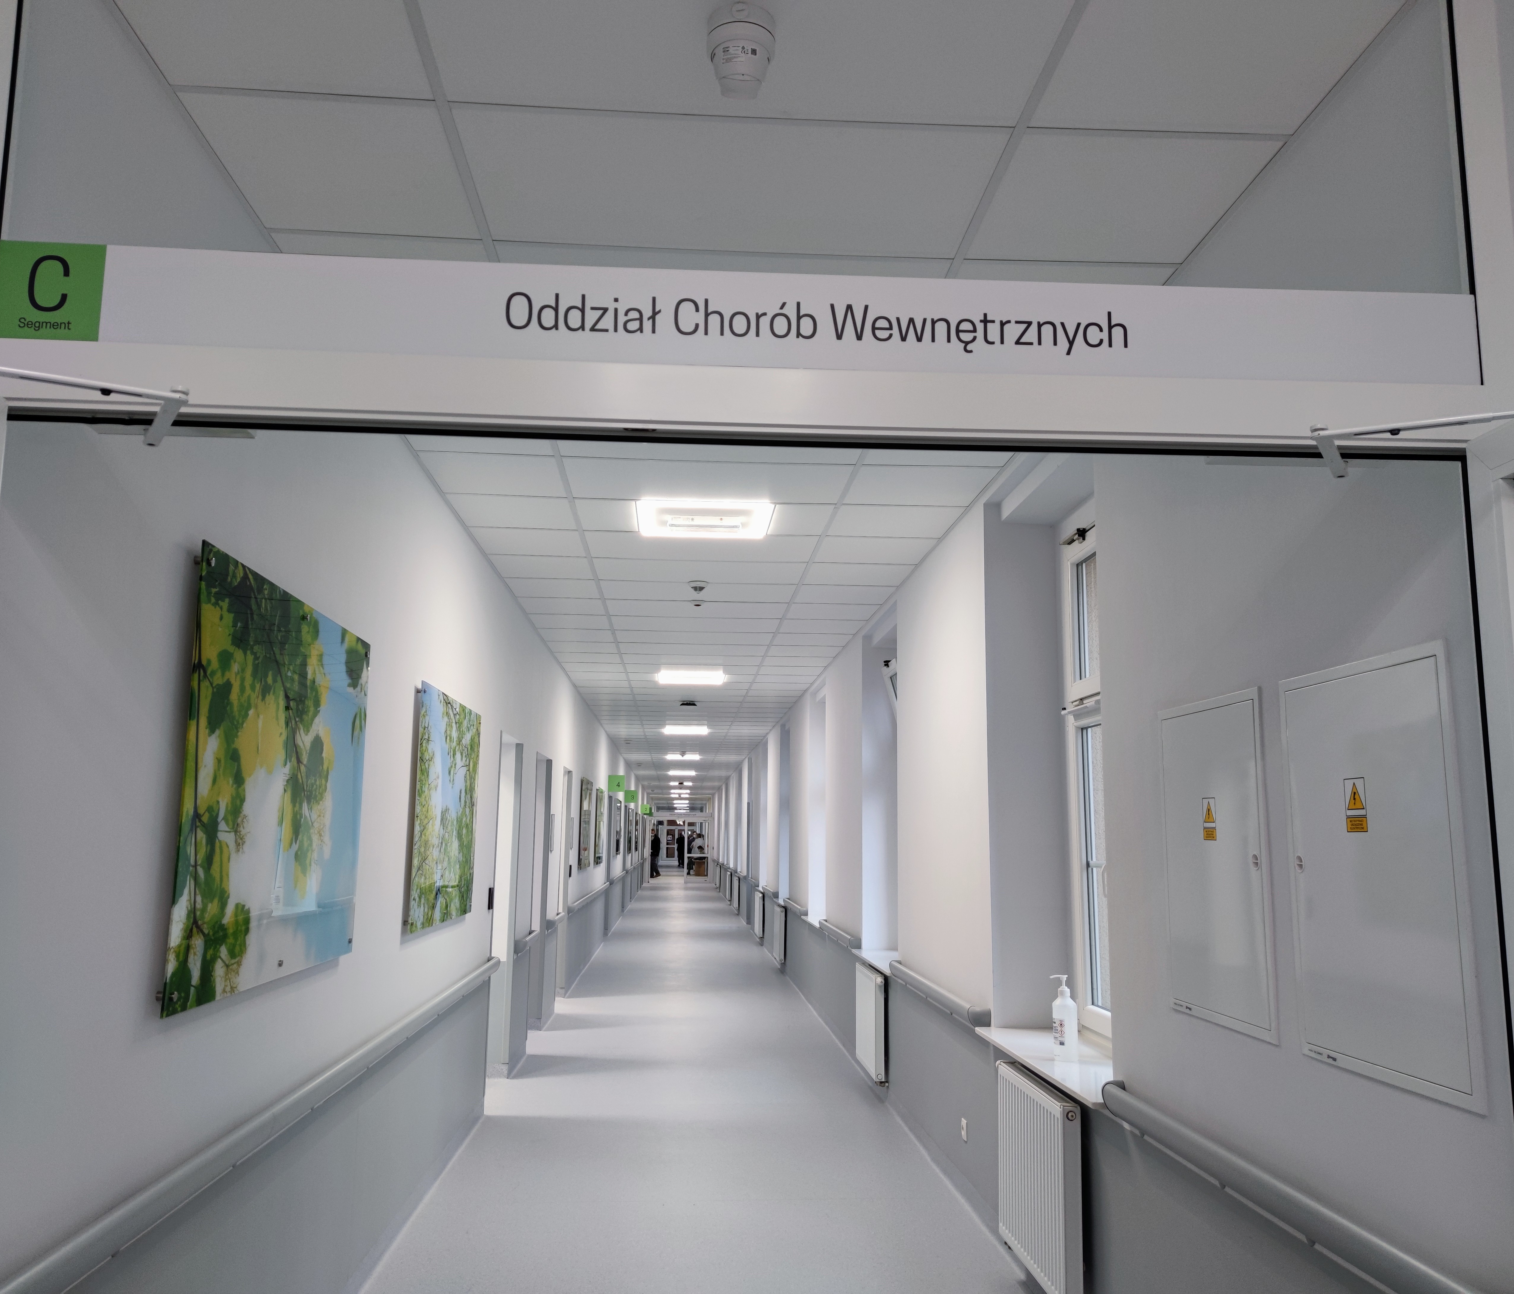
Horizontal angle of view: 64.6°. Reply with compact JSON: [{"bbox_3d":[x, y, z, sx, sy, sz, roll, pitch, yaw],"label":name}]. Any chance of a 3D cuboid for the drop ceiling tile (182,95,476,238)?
[{"bbox_3d":[-0.946,-1.099,2.748,0.534,0.020,0.583,1,-9,-4],"label":"drop ceiling tile"}]

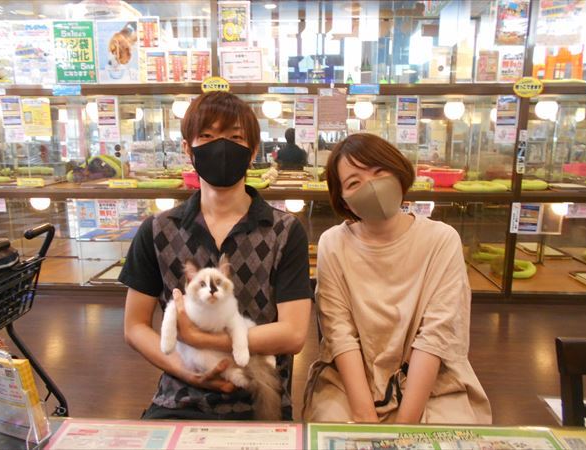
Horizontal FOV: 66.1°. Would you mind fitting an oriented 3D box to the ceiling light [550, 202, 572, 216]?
[{"bbox_3d":[2.018,-0.140,3.399,0.155,0.145,0.155,1,11,3],"label":"ceiling light"}]

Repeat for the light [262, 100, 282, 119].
[{"bbox_3d":[-0.165,-0.897,3.509,0.145,0.145,0.145,0,11,2],"label":"light"}]

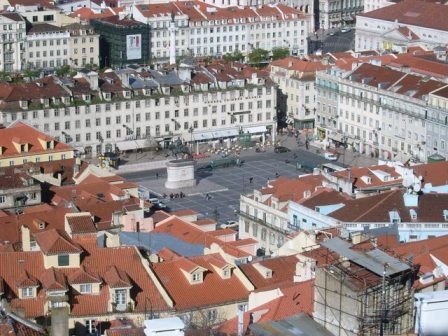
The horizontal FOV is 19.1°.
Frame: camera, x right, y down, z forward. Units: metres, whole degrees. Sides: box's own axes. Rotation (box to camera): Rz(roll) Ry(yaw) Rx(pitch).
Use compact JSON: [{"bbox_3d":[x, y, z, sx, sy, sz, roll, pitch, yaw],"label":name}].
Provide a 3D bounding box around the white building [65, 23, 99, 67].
[{"bbox_3d":[-54.160,-44.200,496.610,11.450,20.000,12.500,-8,16,-28],"label":"white building"}]

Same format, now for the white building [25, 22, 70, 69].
[{"bbox_3d":[-66.520,-42.900,489.780,16.670,20.710,12.500,-8,16,-28],"label":"white building"}]

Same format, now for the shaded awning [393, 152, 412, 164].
[{"bbox_3d":[48.590,-2.820,364.750,2.200,2.040,5.890,-8,16,-28],"label":"shaded awning"}]

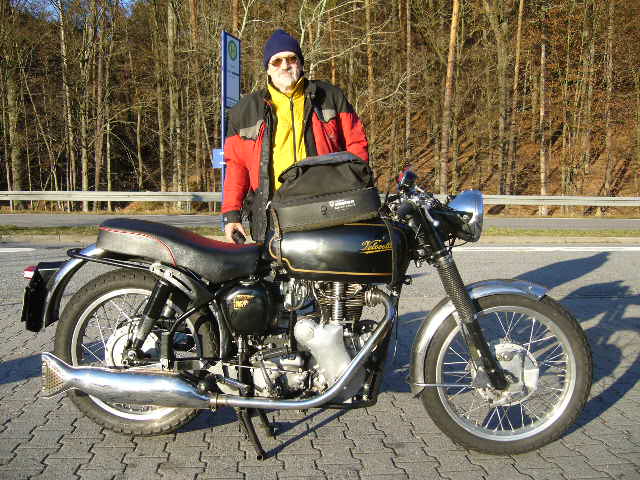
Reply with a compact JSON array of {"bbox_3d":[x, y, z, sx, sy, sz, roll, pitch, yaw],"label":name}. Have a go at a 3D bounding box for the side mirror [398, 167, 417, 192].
[{"bbox_3d":[0.357,-0.249,2.668,0.059,0.109,0.099,-1,3,-20],"label":"side mirror"}]

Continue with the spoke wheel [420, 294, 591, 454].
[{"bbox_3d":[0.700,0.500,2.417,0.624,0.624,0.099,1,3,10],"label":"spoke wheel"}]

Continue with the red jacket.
[{"bbox_3d":[-0.105,-0.341,2.772,0.624,0.713,0.356,0,3,-2],"label":"red jacket"}]

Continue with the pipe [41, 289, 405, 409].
[{"bbox_3d":[-0.366,0.383,2.308,1.242,0.413,0.238,1,3,2],"label":"pipe"}]

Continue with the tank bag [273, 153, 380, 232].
[{"bbox_3d":[0.026,-0.195,2.407,0.386,0.252,0.267,-8,3,3],"label":"tank bag"}]

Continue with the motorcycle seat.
[{"bbox_3d":[-0.503,0.034,2.443,0.604,0.228,0.247,1,3,2],"label":"motorcycle seat"}]

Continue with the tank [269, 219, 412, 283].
[{"bbox_3d":[0.074,0.033,2.418,0.535,0.238,0.267,1,3,2],"label":"tank"}]

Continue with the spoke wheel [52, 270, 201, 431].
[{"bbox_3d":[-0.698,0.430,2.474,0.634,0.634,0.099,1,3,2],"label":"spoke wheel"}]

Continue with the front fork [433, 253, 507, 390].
[{"bbox_3d":[0.553,0.287,2.411,0.084,0.554,0.238,-24,-1,10],"label":"front fork"}]

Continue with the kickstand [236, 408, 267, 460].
[{"bbox_3d":[-0.254,0.694,2.365,0.109,0.238,0.059,1,3,2],"label":"kickstand"}]

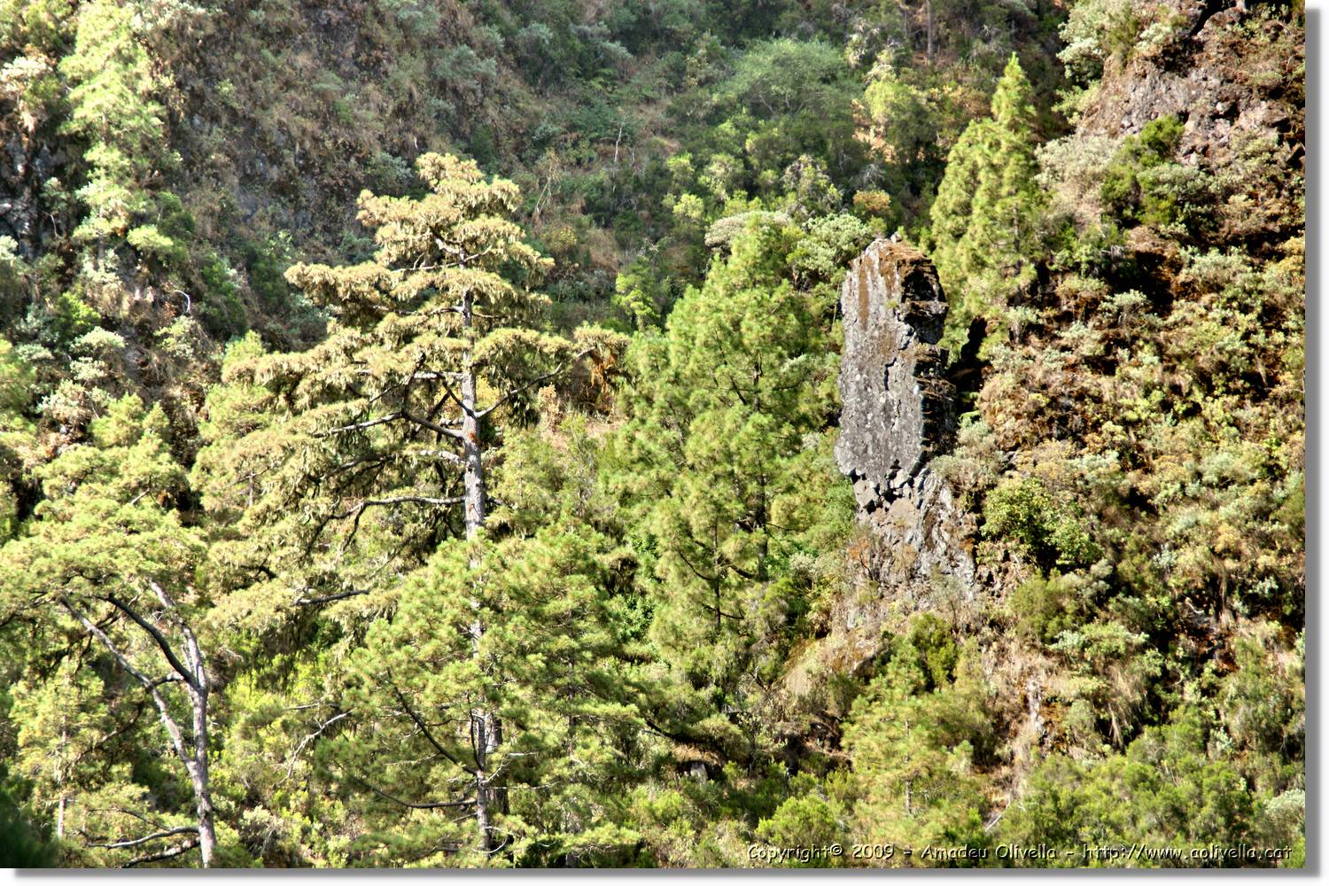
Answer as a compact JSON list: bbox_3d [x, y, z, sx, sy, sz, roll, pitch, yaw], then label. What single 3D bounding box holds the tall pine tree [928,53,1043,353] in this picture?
[{"bbox_3d":[10.740,-7.994,278.000,3.800,10.100,3.700,-1,0,0],"label":"tall pine tree"}]

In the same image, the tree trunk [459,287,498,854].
[{"bbox_3d":[-5.595,3.845,250.000,0.950,17.100,0.950,-2,0,0],"label":"tree trunk"}]

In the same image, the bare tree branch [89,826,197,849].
[{"bbox_3d":[-14.735,11.165,235.000,3.100,0.700,0.800,-1,0,0],"label":"bare tree branch"}]

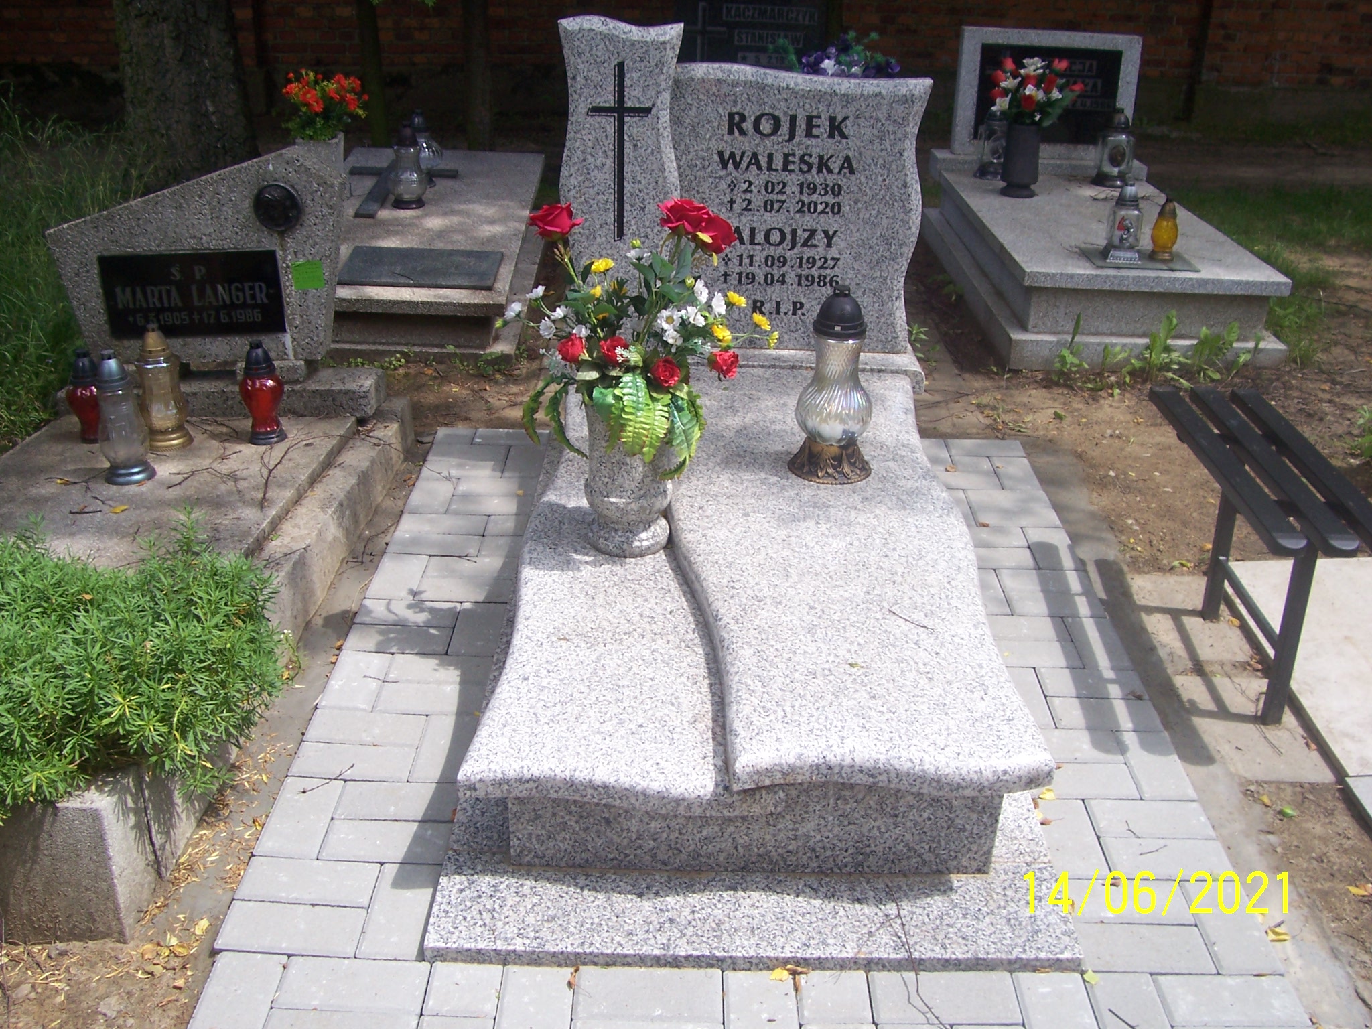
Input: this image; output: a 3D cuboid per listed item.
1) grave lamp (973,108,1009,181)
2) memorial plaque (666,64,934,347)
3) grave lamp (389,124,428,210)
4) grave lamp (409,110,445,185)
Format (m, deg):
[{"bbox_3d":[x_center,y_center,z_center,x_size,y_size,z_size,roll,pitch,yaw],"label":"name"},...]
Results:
[{"bbox_3d":[1.171,-1.386,5.009,0.160,0.265,0.150,5,28,6],"label":"grave lamp"},{"bbox_3d":[0.261,-0.723,3.247,0.605,0.667,0.085,2,27,0],"label":"memorial plaque"},{"bbox_3d":[-1.006,-1.267,4.901,0.145,0.295,0.145,1,26,-1],"label":"grave lamp"},{"bbox_3d":[-1.030,-1.443,5.284,0.155,0.285,0.155,1,26,-1],"label":"grave lamp"}]

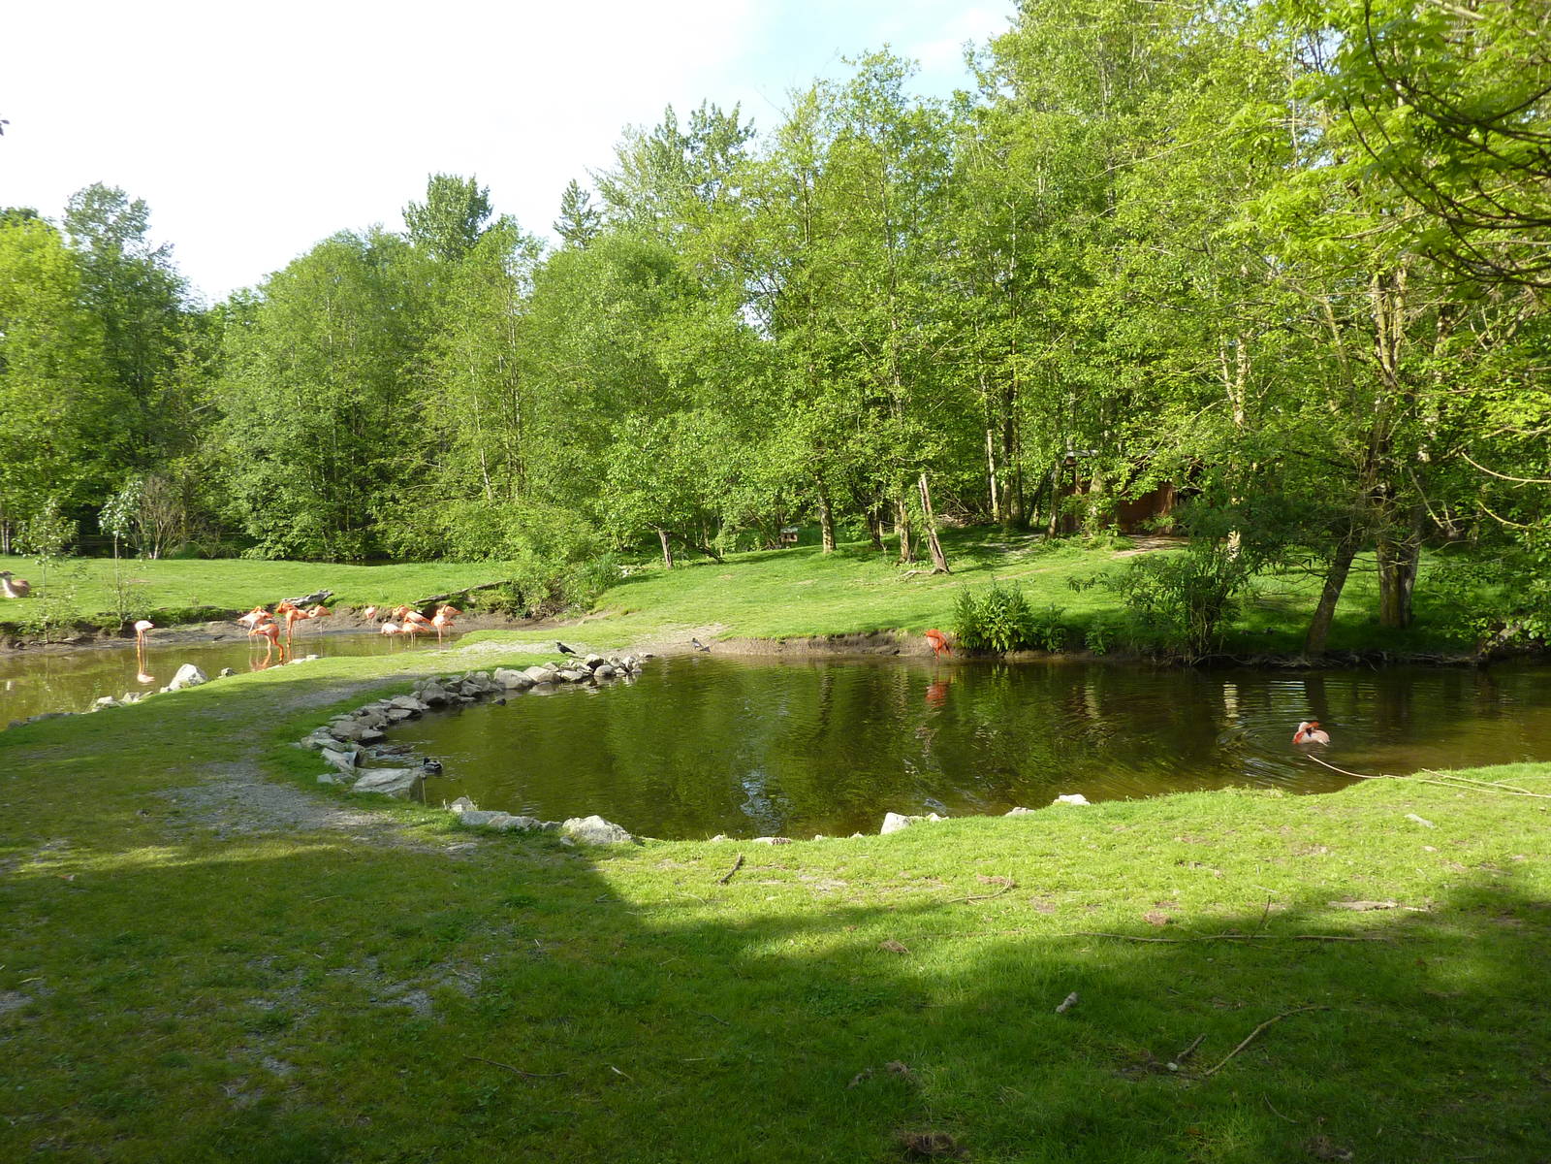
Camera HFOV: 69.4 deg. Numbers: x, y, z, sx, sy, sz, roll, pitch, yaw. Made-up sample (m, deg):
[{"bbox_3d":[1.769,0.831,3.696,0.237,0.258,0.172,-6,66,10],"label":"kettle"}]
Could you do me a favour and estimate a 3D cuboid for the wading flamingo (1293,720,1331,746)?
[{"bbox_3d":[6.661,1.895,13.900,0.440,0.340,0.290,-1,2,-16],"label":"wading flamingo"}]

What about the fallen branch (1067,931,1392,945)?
[{"bbox_3d":[2.091,1.643,5.144,1.472,0.045,0.123,0,2,4],"label":"fallen branch"}]

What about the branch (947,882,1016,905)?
[{"bbox_3d":[1.129,1.655,5.936,0.614,0.035,0.109,-2,3,-44],"label":"branch"}]

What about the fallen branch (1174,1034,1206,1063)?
[{"bbox_3d":[1.451,1.618,3.898,0.028,0.040,0.306,1,2,39],"label":"fallen branch"}]

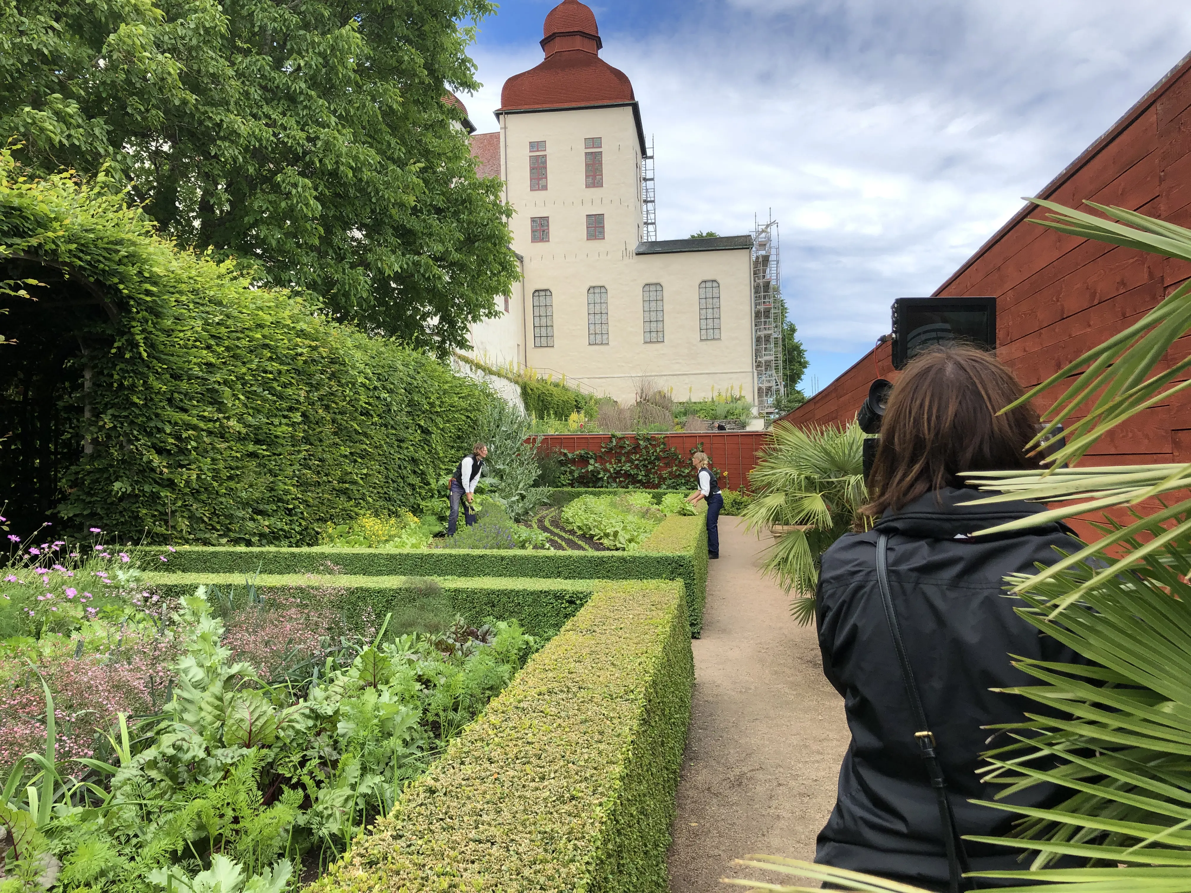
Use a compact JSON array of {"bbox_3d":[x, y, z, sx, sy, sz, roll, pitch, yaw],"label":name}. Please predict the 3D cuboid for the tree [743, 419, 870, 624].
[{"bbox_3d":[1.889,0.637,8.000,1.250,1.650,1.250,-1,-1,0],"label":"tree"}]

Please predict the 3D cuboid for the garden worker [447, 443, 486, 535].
[{"bbox_3d":[-2.239,0.746,16.800,0.680,1.620,0.550,-2,-1,18],"label":"garden worker"}]

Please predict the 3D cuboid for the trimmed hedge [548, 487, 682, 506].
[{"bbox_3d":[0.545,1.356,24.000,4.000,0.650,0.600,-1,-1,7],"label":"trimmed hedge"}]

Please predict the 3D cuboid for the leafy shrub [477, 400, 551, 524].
[{"bbox_3d":[-1.668,0.270,19.300,1.450,2.450,1.400,-1,-1,0],"label":"leafy shrub"}]

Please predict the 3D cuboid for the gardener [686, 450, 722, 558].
[{"bbox_3d":[1.631,0.875,14.500,0.570,1.600,0.480,-1,-1,9],"label":"gardener"}]

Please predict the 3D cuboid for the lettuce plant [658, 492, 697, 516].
[{"bbox_3d":[1.234,0.867,14.600,0.580,0.380,0.500,-1,-1,0],"label":"lettuce plant"}]

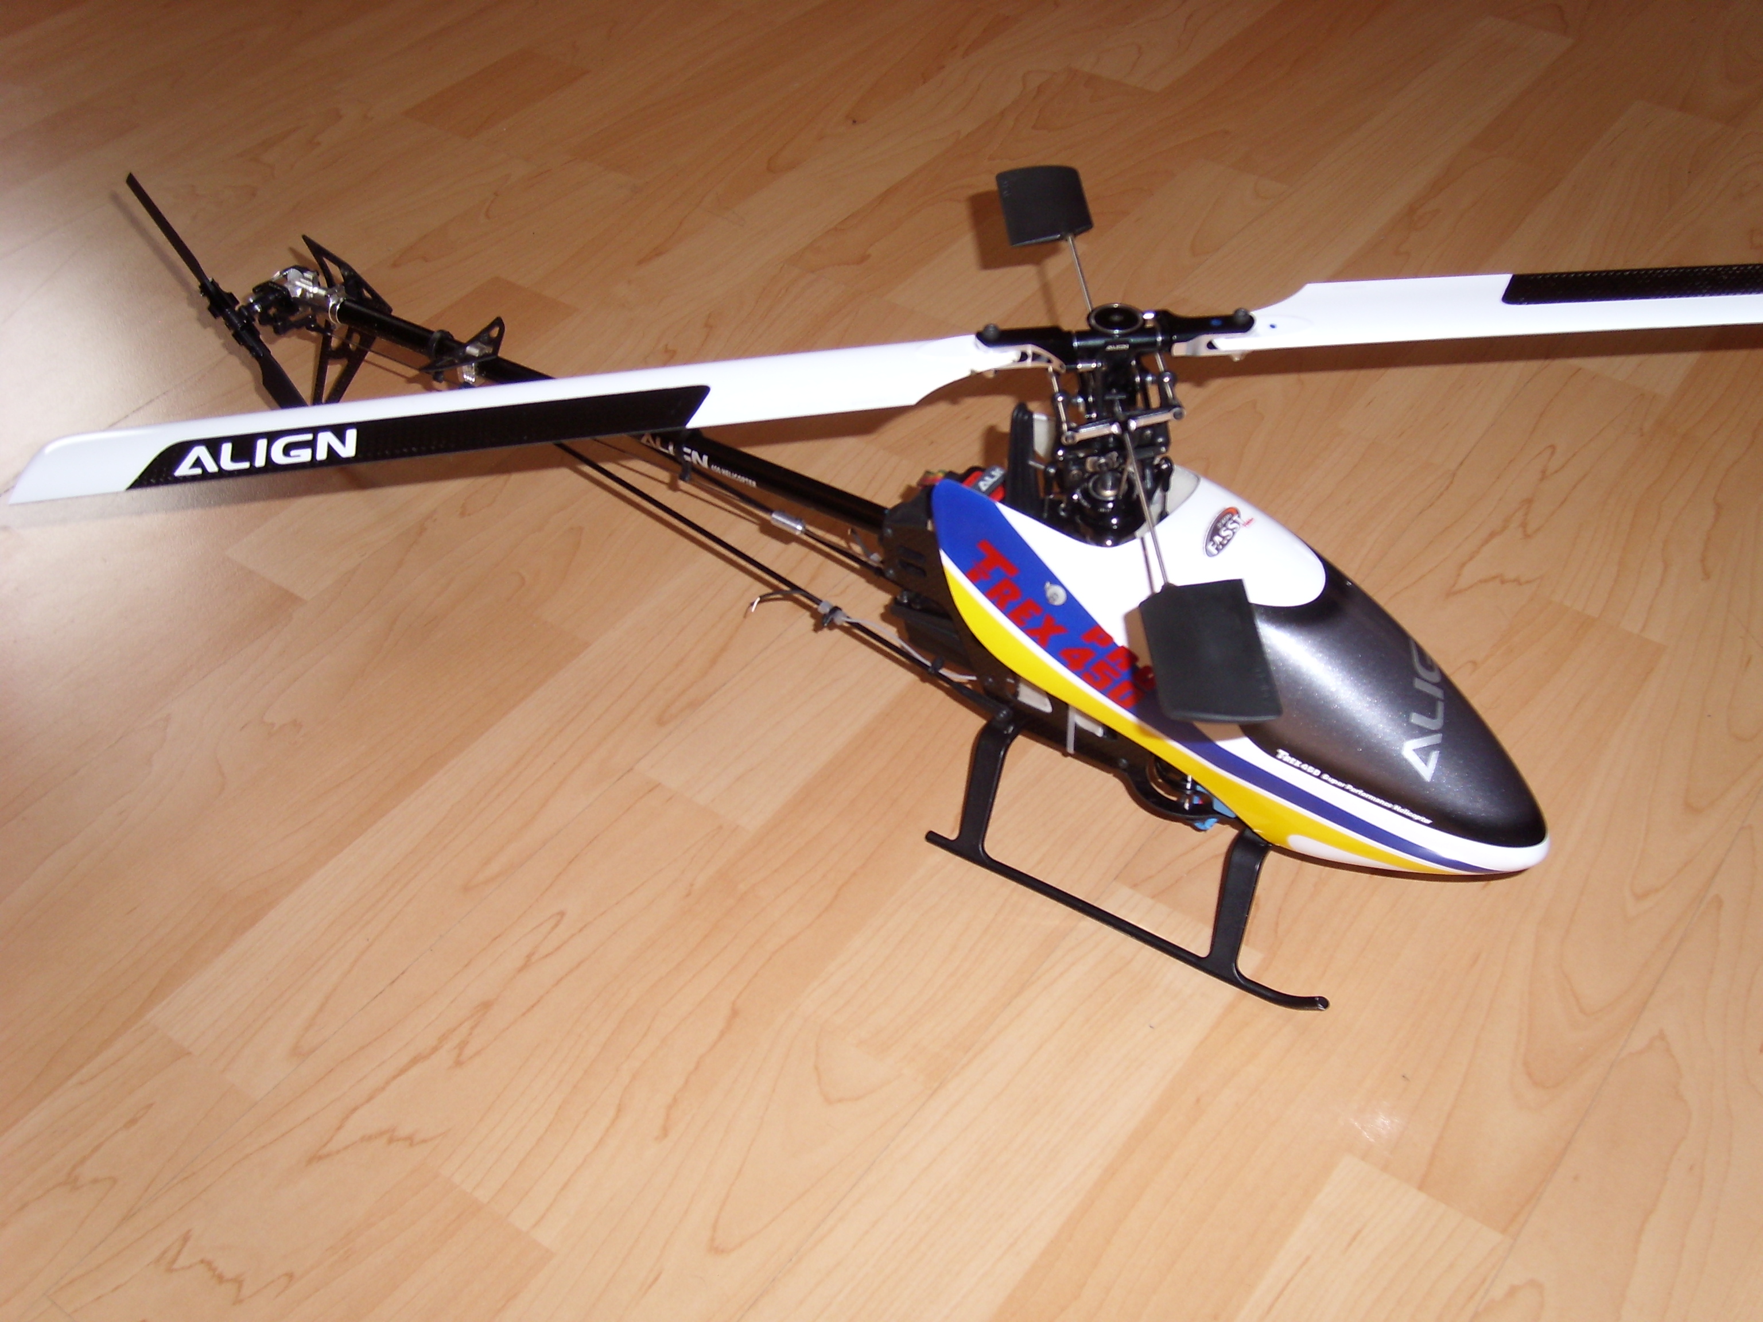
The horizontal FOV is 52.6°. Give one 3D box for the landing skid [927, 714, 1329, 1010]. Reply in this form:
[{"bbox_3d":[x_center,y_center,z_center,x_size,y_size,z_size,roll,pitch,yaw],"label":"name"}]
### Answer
[{"bbox_3d":[0.100,0.073,0.682,0.171,0.053,0.042,22,49,23],"label":"landing skid"}]

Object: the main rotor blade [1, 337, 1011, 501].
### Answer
[{"bbox_3d":[-0.115,-0.080,0.578,0.325,0.006,0.032,-7,48,-2],"label":"main rotor blade"}]

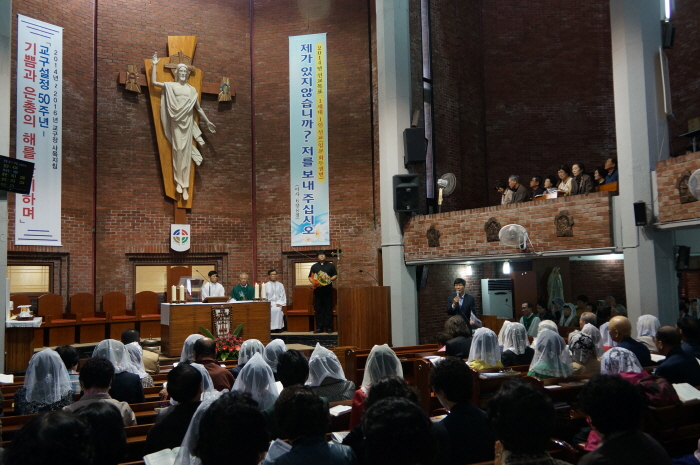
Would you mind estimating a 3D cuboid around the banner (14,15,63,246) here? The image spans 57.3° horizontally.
[{"bbox_3d":[-6.239,-2.018,12.946,0.030,4.595,0.922,-4,-5,37],"label":"banner"}]

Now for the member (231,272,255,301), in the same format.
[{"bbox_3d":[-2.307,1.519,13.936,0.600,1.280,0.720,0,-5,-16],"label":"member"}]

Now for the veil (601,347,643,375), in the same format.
[{"bbox_3d":[1.808,0.892,4.267,0.270,0.250,0.270,1,-5,-34],"label":"veil"}]

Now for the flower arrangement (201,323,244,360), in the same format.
[{"bbox_3d":[-2.237,1.915,11.242,0.760,0.633,0.520,1,-5,-26],"label":"flower arrangement"}]

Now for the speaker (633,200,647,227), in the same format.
[{"bbox_3d":[3.880,-0.255,8.590,0.160,0.320,0.170,-4,5,33],"label":"speaker"}]

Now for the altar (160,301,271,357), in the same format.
[{"bbox_3d":[-2.586,1.832,12.402,1.896,0.940,0.850,1,-5,-26],"label":"altar"}]

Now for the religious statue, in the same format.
[{"bbox_3d":[-3.697,-2.342,14.229,1.428,3.335,0.650,0,-4,-21],"label":"religious statue"}]

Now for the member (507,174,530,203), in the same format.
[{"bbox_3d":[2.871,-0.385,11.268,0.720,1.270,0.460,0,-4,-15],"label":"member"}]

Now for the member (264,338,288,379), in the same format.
[{"bbox_3d":[-0.665,1.536,5.497,0.460,1.250,0.700,1,-5,-26],"label":"member"}]

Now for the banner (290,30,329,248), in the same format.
[{"bbox_3d":[-0.960,-2.165,15.000,0.930,5.000,0.030,-2,-4,12],"label":"banner"}]

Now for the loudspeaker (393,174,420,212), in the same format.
[{"bbox_3d":[1.086,-0.755,12.250,0.440,0.690,0.400,0,2,-16],"label":"loudspeaker"}]

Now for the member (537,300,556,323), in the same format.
[{"bbox_3d":[3.259,1.809,11.044,0.720,1.270,0.450,1,-5,-32],"label":"member"}]

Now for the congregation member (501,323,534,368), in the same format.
[{"bbox_3d":[1.654,1.572,6.773,0.450,1.250,0.720,1,-5,-33],"label":"congregation member"}]

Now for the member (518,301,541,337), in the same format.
[{"bbox_3d":[2.871,1.791,10.548,0.750,1.290,0.480,1,-5,-31],"label":"member"}]

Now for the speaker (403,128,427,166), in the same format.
[{"bbox_3d":[1.272,-1.668,12.500,0.400,0.640,0.360,0,-2,-14],"label":"speaker"}]

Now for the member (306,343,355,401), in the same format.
[{"bbox_3d":[-0.217,1.438,4.717,0.500,1.250,0.700,1,-5,-30],"label":"member"}]

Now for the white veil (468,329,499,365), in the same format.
[{"bbox_3d":[1.270,1.081,6.050,0.270,0.350,0.260,0,-5,-20],"label":"white veil"}]

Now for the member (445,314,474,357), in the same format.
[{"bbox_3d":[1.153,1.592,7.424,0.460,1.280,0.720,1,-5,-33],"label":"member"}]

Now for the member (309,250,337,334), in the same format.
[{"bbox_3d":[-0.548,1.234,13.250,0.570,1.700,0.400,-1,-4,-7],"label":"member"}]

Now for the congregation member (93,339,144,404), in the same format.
[{"bbox_3d":[-1.803,1.460,4.876,0.460,1.300,0.700,1,-5,-26],"label":"congregation member"}]

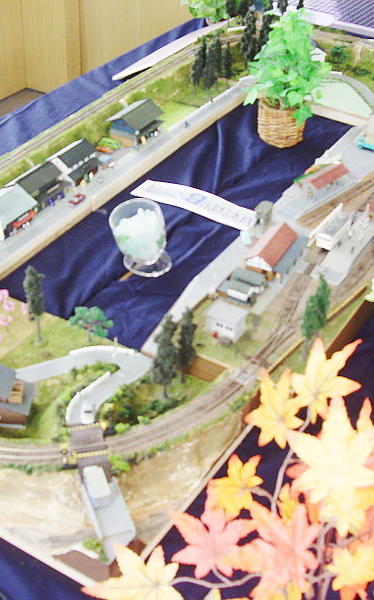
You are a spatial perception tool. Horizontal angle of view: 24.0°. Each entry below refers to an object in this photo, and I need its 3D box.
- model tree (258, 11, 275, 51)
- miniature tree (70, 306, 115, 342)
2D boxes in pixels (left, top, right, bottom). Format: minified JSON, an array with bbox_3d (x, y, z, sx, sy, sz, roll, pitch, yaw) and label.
[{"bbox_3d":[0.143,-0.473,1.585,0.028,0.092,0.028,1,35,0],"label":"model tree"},{"bbox_3d":[-0.115,0.031,1.042,0.051,0.049,0.047,2,37,-2],"label":"miniature tree"}]

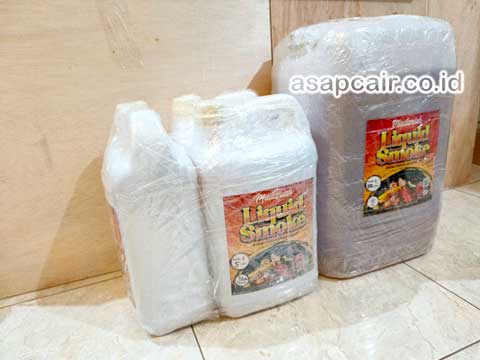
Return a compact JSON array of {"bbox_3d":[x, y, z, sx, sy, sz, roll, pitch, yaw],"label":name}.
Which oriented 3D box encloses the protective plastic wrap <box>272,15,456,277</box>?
[{"bbox_3d":[0.221,-0.066,0.614,0.291,0.415,0.211,-10,18,-19],"label":"protective plastic wrap"}]

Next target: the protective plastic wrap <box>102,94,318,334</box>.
[{"bbox_3d":[-0.052,0.030,0.528,0.296,0.323,0.224,-10,18,-19],"label":"protective plastic wrap"}]

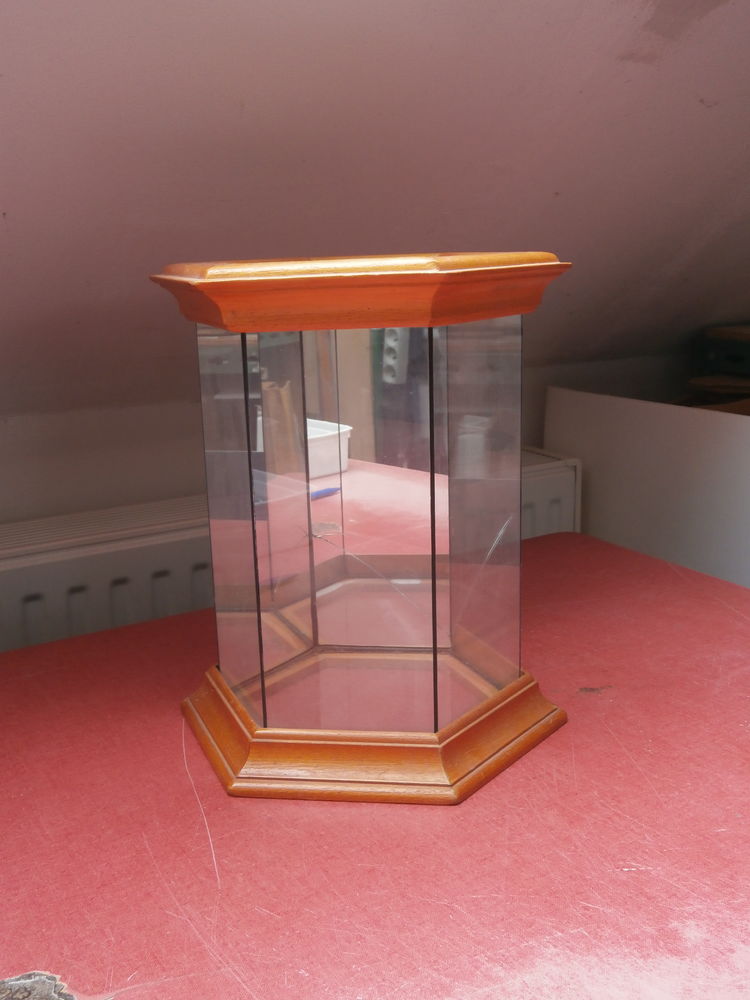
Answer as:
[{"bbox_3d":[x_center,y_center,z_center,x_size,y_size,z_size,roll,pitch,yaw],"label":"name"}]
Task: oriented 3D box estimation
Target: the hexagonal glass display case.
[{"bbox_3d":[-0.009,-0.001,0.745,0.294,0.336,0.254,0,14,8],"label":"hexagonal glass display case"}]

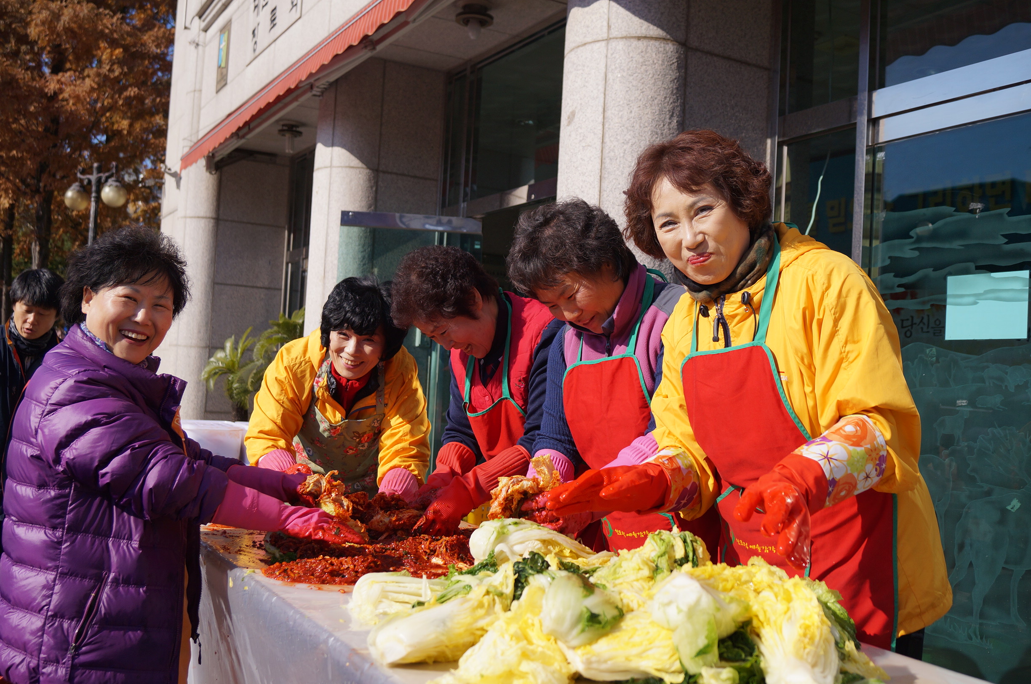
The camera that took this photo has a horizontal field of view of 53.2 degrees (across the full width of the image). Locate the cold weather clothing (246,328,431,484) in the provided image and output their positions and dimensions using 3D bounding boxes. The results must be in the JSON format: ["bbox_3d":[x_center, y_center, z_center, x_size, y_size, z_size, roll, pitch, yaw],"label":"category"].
[{"bbox_3d":[-0.427,0.224,2.502,0.460,0.520,0.420,3,-2,-13],"label":"cold weather clothing"}]

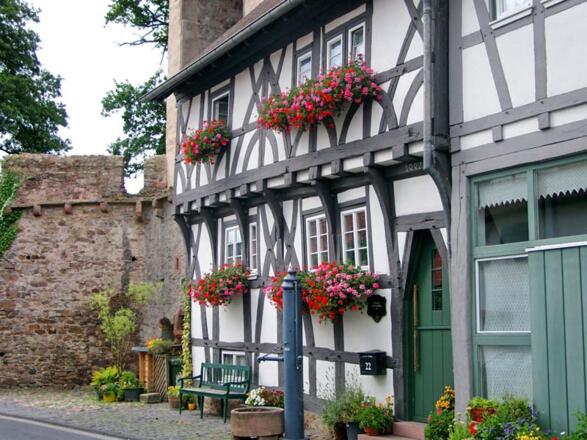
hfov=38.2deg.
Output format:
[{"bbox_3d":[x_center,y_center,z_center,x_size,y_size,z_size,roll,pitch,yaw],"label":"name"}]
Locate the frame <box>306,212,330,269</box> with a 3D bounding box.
[{"bbox_3d":[0.408,0.337,12.402,0.100,0.789,0.595,4,-8,-31],"label":"frame"}]

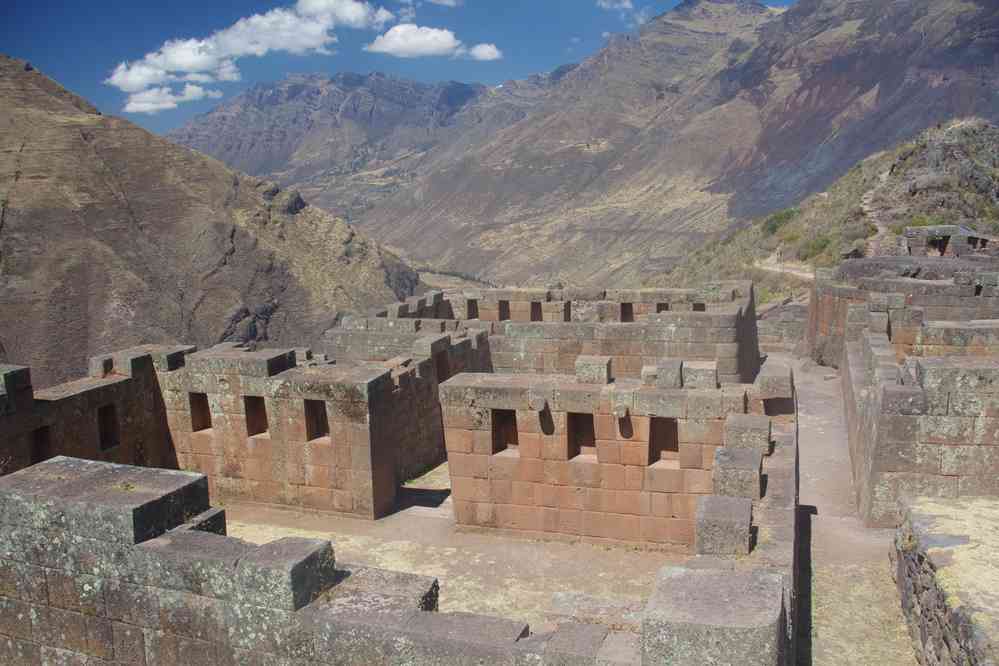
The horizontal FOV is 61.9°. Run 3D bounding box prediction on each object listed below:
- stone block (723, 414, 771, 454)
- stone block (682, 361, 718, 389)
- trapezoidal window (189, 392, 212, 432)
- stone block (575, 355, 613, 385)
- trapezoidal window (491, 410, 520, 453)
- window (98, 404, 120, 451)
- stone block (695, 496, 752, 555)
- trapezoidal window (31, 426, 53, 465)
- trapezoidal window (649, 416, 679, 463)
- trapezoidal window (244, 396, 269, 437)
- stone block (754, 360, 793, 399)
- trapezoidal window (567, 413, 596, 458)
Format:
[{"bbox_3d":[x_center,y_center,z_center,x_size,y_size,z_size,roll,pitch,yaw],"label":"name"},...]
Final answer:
[{"bbox_3d":[3.307,1.355,11.055,0.559,0.314,0.666,1,12,20],"label":"stone block"},{"bbox_3d":[2.913,0.609,12.029,0.480,0.289,0.451,1,12,20],"label":"stone block"},{"bbox_3d":[-5.118,1.350,14.608,0.461,0.720,0.372,1,12,22],"label":"trapezoidal window"},{"bbox_3d":[1.311,0.509,11.484,0.440,0.310,0.380,0,12,20],"label":"stone block"},{"bbox_3d":[0.120,1.367,11.692,0.420,0.670,0.310,0,12,20],"label":"trapezoidal window"},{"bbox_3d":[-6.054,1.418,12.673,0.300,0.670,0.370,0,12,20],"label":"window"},{"bbox_3d":[2.780,2.381,10.281,0.637,0.431,0.745,1,12,20],"label":"stone block"},{"bbox_3d":[-7.070,1.803,12.788,0.372,0.696,0.412,2,12,26],"label":"trapezoidal window"},{"bbox_3d":[2.386,1.505,11.930,0.451,0.730,0.372,1,12,20],"label":"trapezoidal window"},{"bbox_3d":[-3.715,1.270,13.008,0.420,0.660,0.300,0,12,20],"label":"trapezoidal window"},{"bbox_3d":[3.840,0.656,11.669,0.490,0.304,0.833,1,12,20],"label":"stone block"},{"bbox_3d":[1.260,1.491,12.345,0.446,0.735,0.372,1,12,20],"label":"trapezoidal window"}]

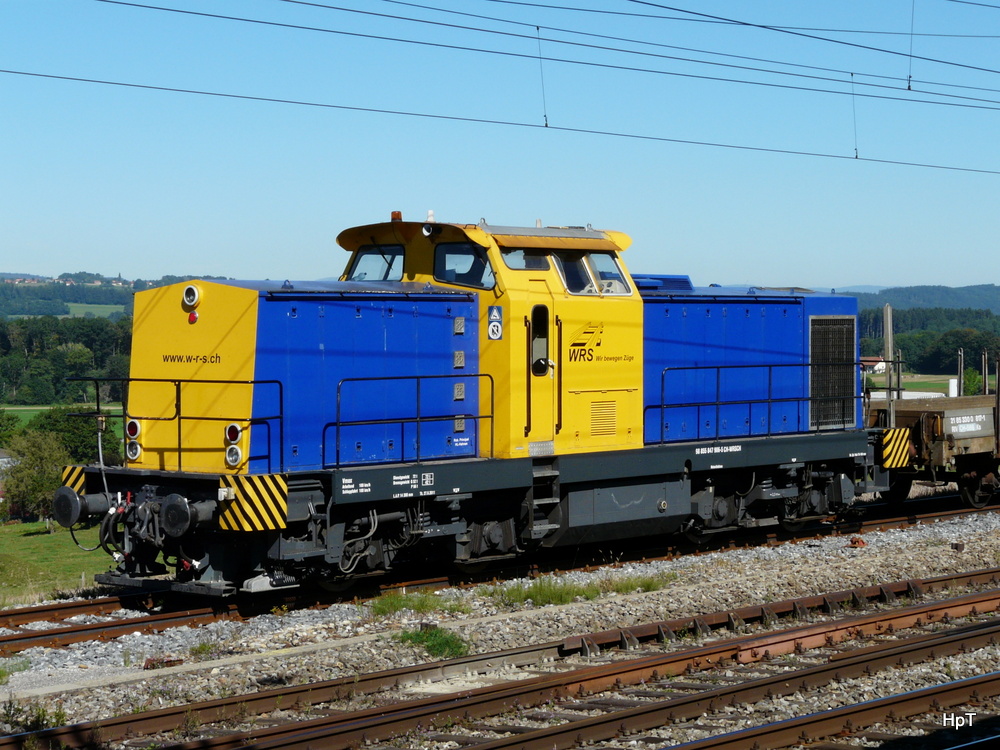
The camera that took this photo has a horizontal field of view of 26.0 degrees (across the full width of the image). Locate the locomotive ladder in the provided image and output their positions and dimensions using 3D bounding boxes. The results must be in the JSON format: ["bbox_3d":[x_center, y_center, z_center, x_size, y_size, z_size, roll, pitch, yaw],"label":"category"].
[{"bbox_3d":[0.482,1.471,26.188,0.230,0.980,0.530,1,2,41],"label":"locomotive ladder"}]

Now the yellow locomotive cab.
[{"bbox_3d":[-0.177,-0.475,27.523,3.040,2.830,3.100,1,2,41],"label":"yellow locomotive cab"}]

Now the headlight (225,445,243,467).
[{"bbox_3d":[-2.834,0.865,23.203,0.230,0.230,0.090,1,2,41],"label":"headlight"}]

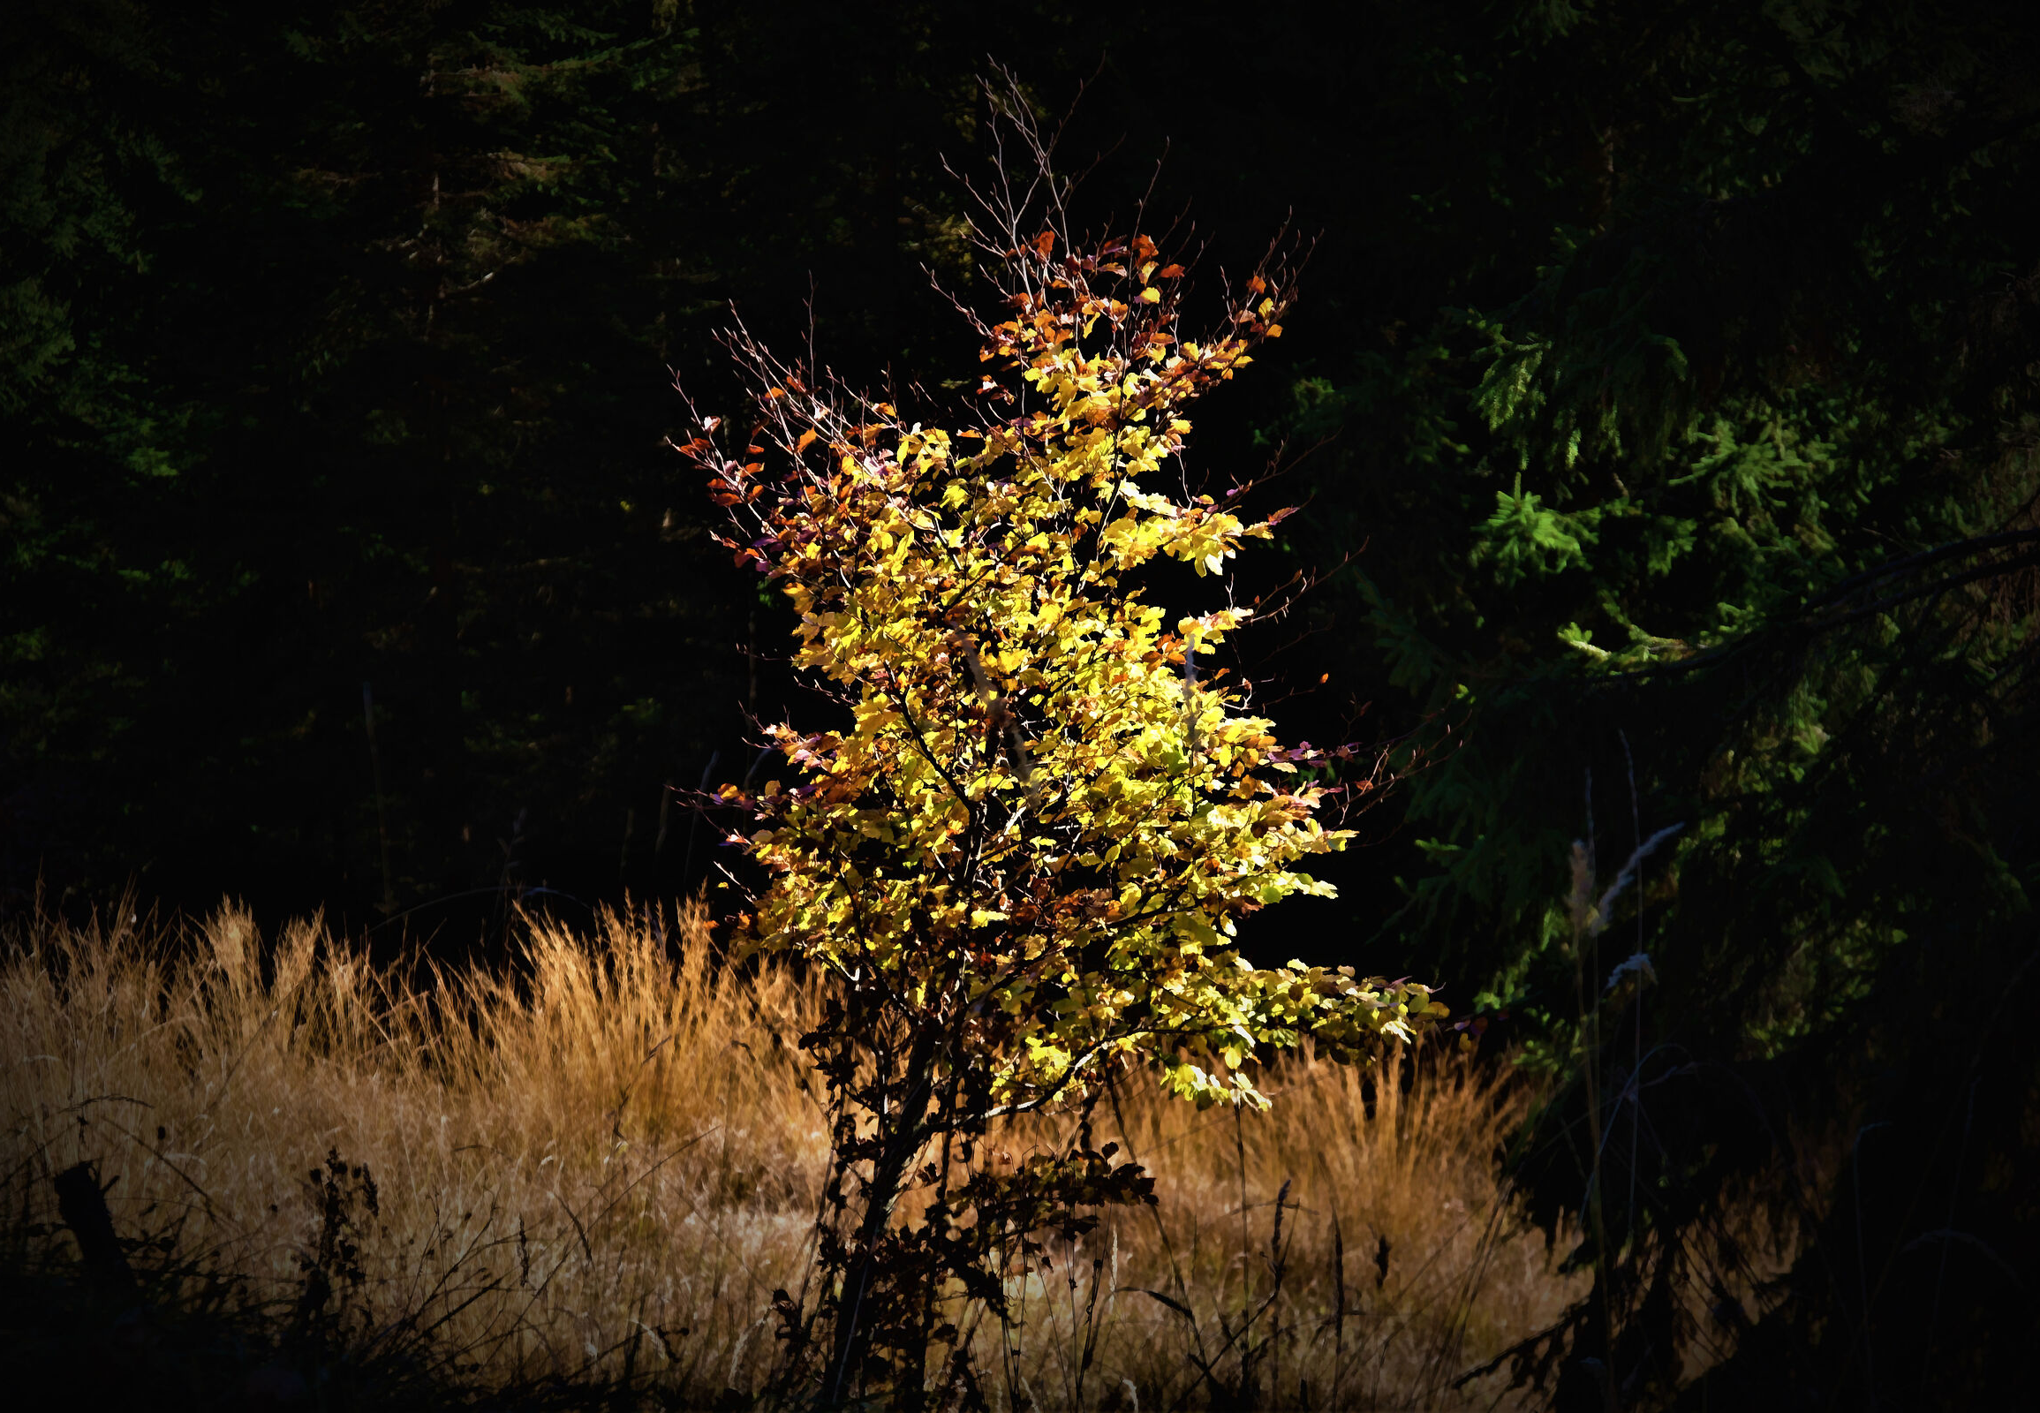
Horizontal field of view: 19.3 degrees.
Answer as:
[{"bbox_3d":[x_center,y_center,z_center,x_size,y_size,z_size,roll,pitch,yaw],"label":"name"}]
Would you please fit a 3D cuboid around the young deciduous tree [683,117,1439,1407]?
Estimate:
[{"bbox_3d":[0.100,0.150,14.500,1.800,3.180,1.650,0,1,0],"label":"young deciduous tree"}]

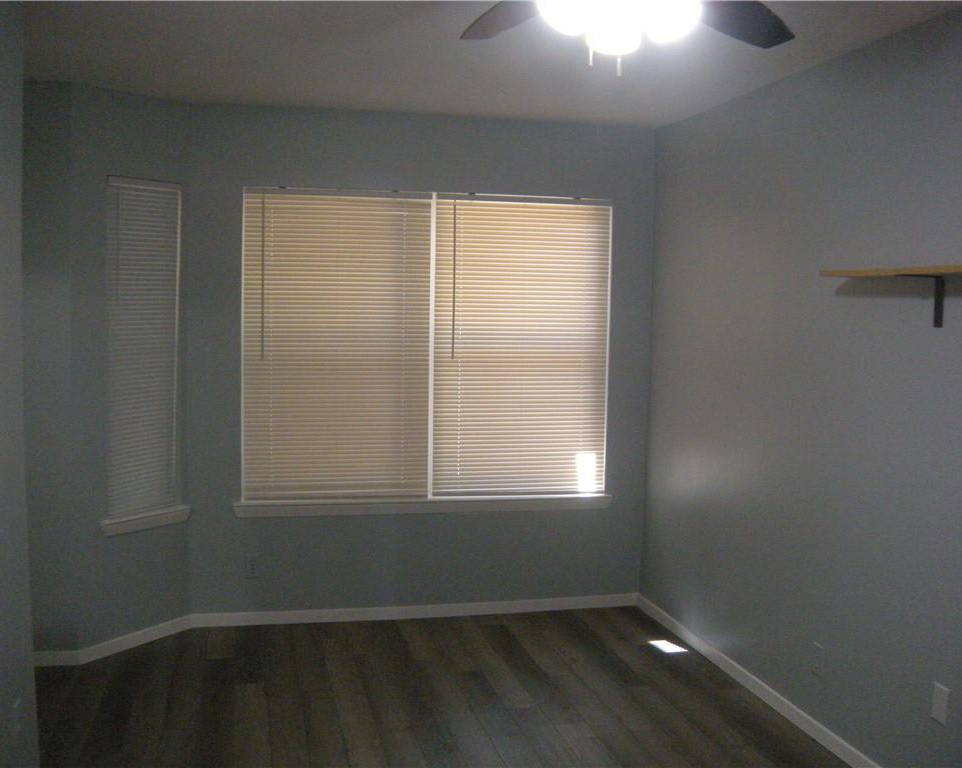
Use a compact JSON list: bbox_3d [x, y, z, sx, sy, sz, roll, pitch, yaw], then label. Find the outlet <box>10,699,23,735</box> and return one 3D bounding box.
[{"bbox_3d":[-1.333,0.966,2.975,0.010,0.115,0.071,0,5,-10],"label":"outlet"}]

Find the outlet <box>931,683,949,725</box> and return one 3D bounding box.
[{"bbox_3d":[1.349,0.943,3.044,0.010,0.115,0.071,0,5,-13],"label":"outlet"}]

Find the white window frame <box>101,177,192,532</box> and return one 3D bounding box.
[{"bbox_3d":[-1.508,-0.124,4.612,0.080,1.550,0.472,4,6,34],"label":"white window frame"}]

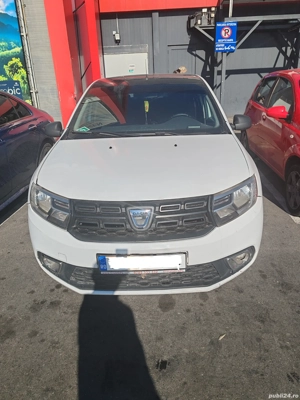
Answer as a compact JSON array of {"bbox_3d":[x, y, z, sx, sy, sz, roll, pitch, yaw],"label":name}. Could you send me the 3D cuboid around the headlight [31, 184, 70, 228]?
[{"bbox_3d":[-0.667,0.029,2.052,0.370,0.240,0.360,-1,21,2],"label":"headlight"}]

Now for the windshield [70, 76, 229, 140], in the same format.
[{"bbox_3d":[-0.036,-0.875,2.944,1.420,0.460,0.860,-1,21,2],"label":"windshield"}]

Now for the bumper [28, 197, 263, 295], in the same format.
[{"bbox_3d":[-0.038,0.279,2.116,1.700,0.560,0.520,-1,21,2],"label":"bumper"}]

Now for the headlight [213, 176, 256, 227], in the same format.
[{"bbox_3d":[0.571,-0.003,2.005,0.370,0.240,0.360,-1,21,2],"label":"headlight"}]

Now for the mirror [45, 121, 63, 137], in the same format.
[{"bbox_3d":[-0.928,-0.692,3.040,0.200,0.145,0.130,-1,21,2],"label":"mirror"}]

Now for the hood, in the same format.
[{"bbox_3d":[-0.046,-0.260,2.260,1.500,0.260,1.000,-1,21,2],"label":"hood"}]

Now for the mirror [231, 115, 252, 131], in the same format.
[{"bbox_3d":[0.870,-0.738,2.972,0.200,0.145,0.130,-1,21,2],"label":"mirror"}]

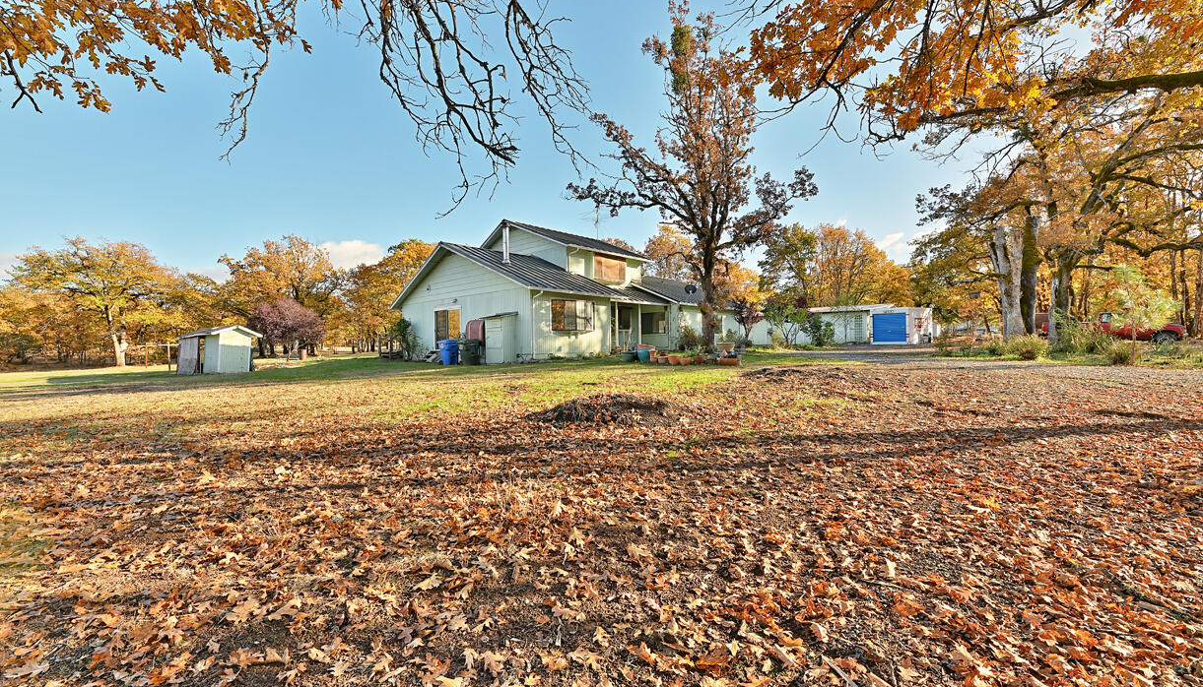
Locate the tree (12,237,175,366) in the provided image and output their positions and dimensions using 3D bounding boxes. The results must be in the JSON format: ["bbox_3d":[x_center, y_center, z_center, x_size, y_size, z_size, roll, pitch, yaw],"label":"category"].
[{"bbox_3d":[-40.850,-3.400,38.000,9.000,10.600,9.000,0,0,43],"label":"tree"}]

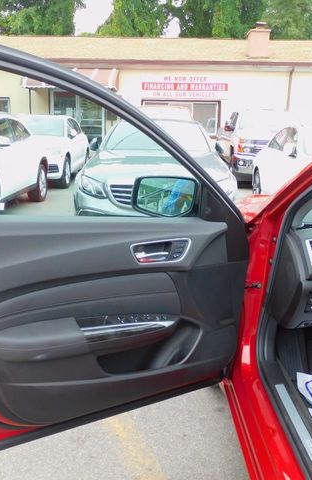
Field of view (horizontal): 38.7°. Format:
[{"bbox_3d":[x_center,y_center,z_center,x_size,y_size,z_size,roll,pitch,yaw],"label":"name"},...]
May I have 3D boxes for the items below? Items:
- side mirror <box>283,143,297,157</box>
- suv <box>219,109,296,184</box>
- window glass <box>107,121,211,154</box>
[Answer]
[{"bbox_3d":[1.911,-1.295,6.350,0.220,0.180,0.150,0,13,-5],"label":"side mirror"},{"bbox_3d":[2.800,-2.576,12.500,2.000,1.900,5.200,1,13,2],"label":"suv"},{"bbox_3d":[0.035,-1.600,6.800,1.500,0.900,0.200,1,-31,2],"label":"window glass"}]

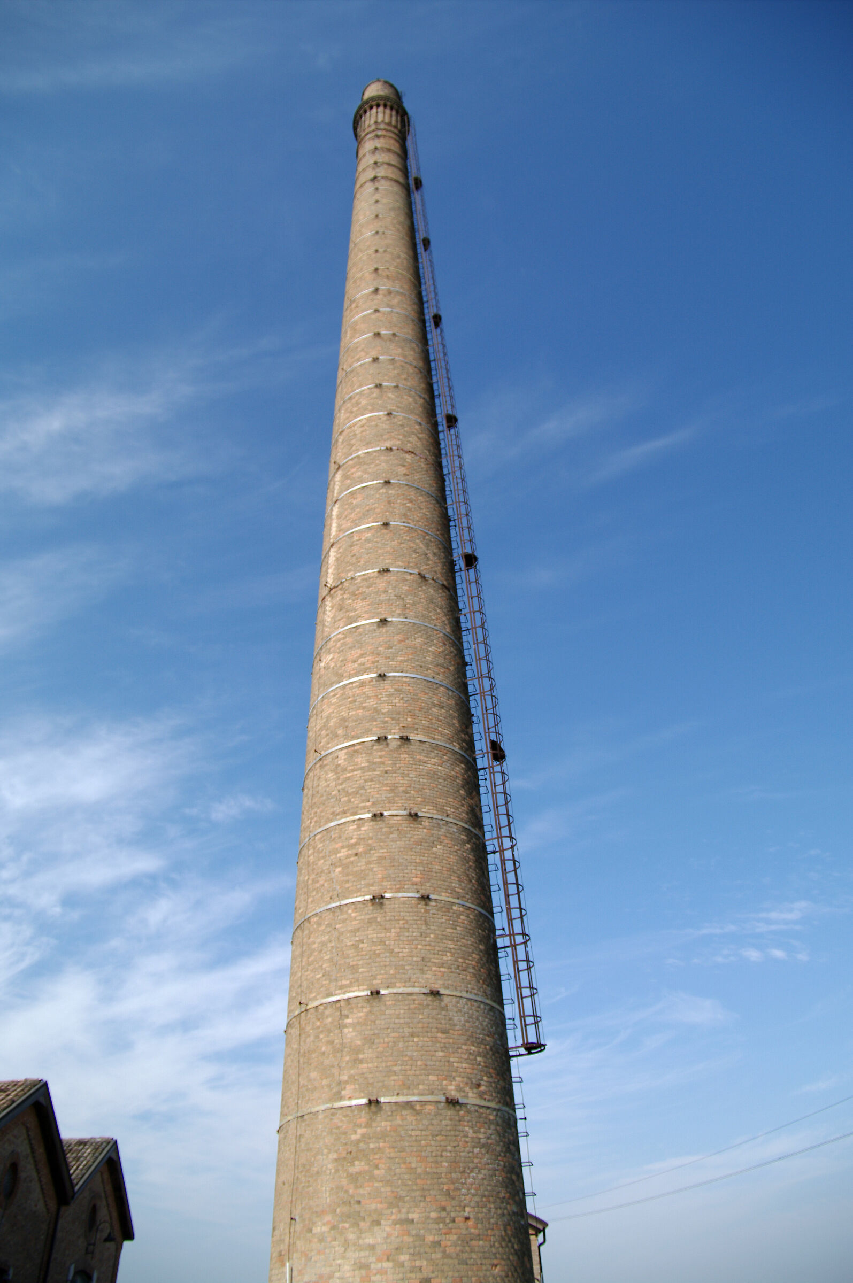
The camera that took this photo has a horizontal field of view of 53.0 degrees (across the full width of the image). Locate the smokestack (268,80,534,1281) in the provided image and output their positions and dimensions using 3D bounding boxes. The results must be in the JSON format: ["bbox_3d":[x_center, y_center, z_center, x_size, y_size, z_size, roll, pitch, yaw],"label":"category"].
[{"bbox_3d":[-1.320,-7.930,27.060,4.010,50.100,4.010,-1,-40,-2],"label":"smokestack"}]

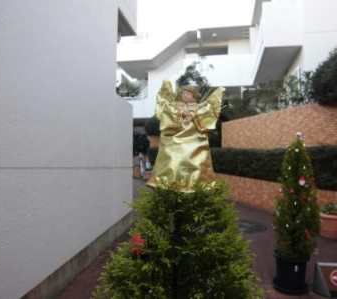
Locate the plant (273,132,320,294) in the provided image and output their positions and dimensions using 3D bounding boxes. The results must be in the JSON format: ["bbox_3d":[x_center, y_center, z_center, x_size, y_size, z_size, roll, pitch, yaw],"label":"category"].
[{"bbox_3d":[1.555,0.729,3.642,0.531,1.831,0.531,0,-4,0],"label":"plant"}]

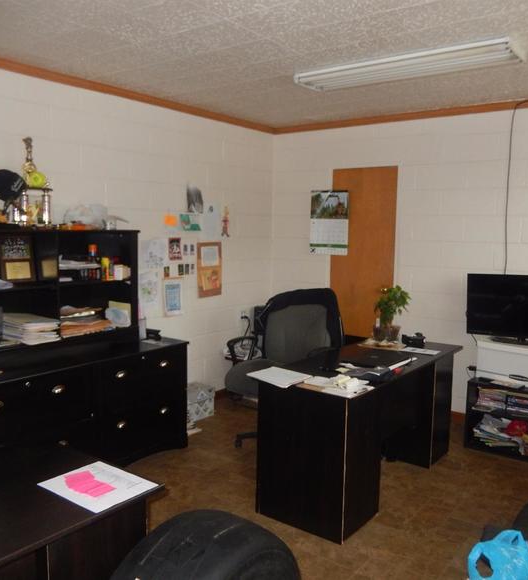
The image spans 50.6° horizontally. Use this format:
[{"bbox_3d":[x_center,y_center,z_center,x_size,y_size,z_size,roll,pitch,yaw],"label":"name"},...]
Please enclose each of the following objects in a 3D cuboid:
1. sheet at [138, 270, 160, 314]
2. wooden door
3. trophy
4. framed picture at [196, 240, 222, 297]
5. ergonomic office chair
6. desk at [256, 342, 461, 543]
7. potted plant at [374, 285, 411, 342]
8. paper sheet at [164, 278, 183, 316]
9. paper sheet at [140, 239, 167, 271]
[{"bbox_3d":[-0.885,0.011,4.292,0.010,0.295,0.210,6,8,38],"label":"sheet"},{"bbox_3d":[0.844,-0.021,4.832,0.605,2.030,0.050,6,8,37],"label":"wooden door"},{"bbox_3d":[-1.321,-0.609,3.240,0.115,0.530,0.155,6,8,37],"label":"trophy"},{"bbox_3d":[-0.443,-0.173,4.697,0.020,0.455,0.290,6,8,37],"label":"framed picture"},{"bbox_3d":[0.134,0.545,4.036,0.660,1.060,0.720,5,8,33],"label":"ergonomic office chair"},{"bbox_3d":[0.629,0.786,3.423,0.607,0.745,1.535,6,8,38],"label":"desk"},{"bbox_3d":[0.892,0.156,3.893,0.250,0.400,0.230,6,8,37],"label":"potted plant"},{"bbox_3d":[-0.706,0.058,4.391,0.010,0.290,0.210,6,8,37],"label":"paper sheet"},{"bbox_3d":[-0.823,-0.270,4.194,0.010,0.222,0.275,6,8,37],"label":"paper sheet"}]

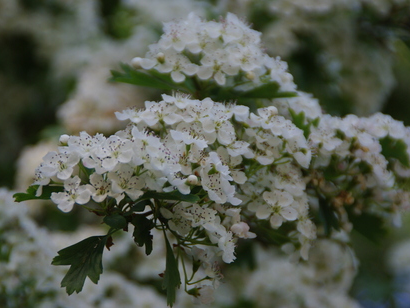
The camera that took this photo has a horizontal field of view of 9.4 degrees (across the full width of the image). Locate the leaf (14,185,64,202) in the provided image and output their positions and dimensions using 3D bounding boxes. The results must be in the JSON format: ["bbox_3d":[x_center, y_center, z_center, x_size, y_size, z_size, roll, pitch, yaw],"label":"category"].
[{"bbox_3d":[-0.063,0.015,0.950,0.021,0.008,0.013,0,0,0],"label":"leaf"}]

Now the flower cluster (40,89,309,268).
[{"bbox_3d":[-0.012,0.010,0.965,0.109,0.067,0.075,0,0,0],"label":"flower cluster"}]

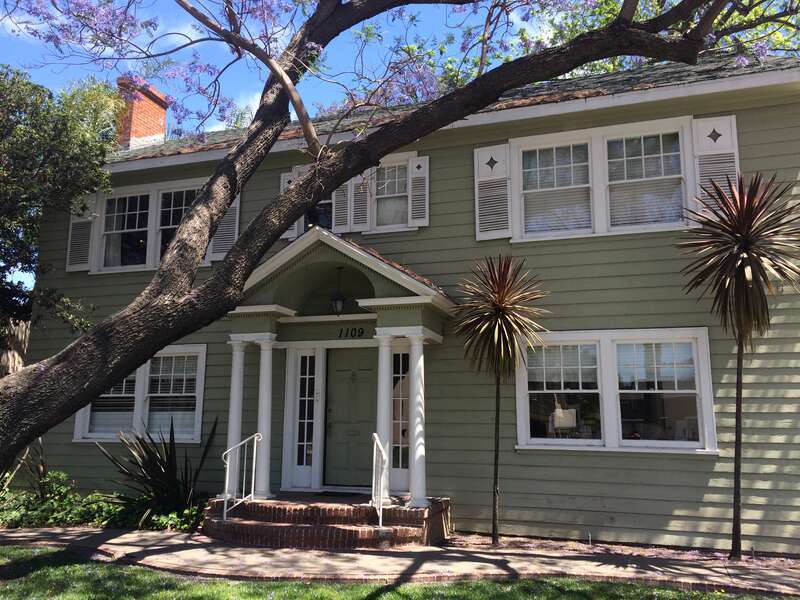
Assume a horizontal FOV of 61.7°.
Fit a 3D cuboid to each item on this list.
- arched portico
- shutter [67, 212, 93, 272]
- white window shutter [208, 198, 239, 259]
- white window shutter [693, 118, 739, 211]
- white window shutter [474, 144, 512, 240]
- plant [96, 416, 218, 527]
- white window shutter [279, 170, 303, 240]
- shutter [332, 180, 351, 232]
[{"bbox_3d":[-0.893,0.910,9.337,3.148,3.601,1.263,-3,-10,19],"label":"arched portico"},{"bbox_3d":[-5.926,-1.242,12.472,0.523,1.446,0.050,-3,-10,19],"label":"shutter"},{"bbox_3d":[-2.891,-1.336,11.091,0.508,1.373,0.037,-3,-10,19],"label":"white window shutter"},{"bbox_3d":[4.272,-1.758,9.001,0.522,1.477,0.050,-3,-10,19],"label":"white window shutter"},{"bbox_3d":[1.328,-1.546,9.606,0.510,1.377,0.037,-3,-10,19],"label":"white window shutter"},{"bbox_3d":[-3.640,2.495,9.926,1.967,1.473,1.418,-3,-10,19],"label":"plant"},{"bbox_3d":[-1.829,-1.557,11.096,0.313,1.146,0.050,-3,-10,19],"label":"white window shutter"},{"bbox_3d":[-0.931,-1.621,10.793,0.314,1.108,0.050,-3,-10,19],"label":"shutter"}]

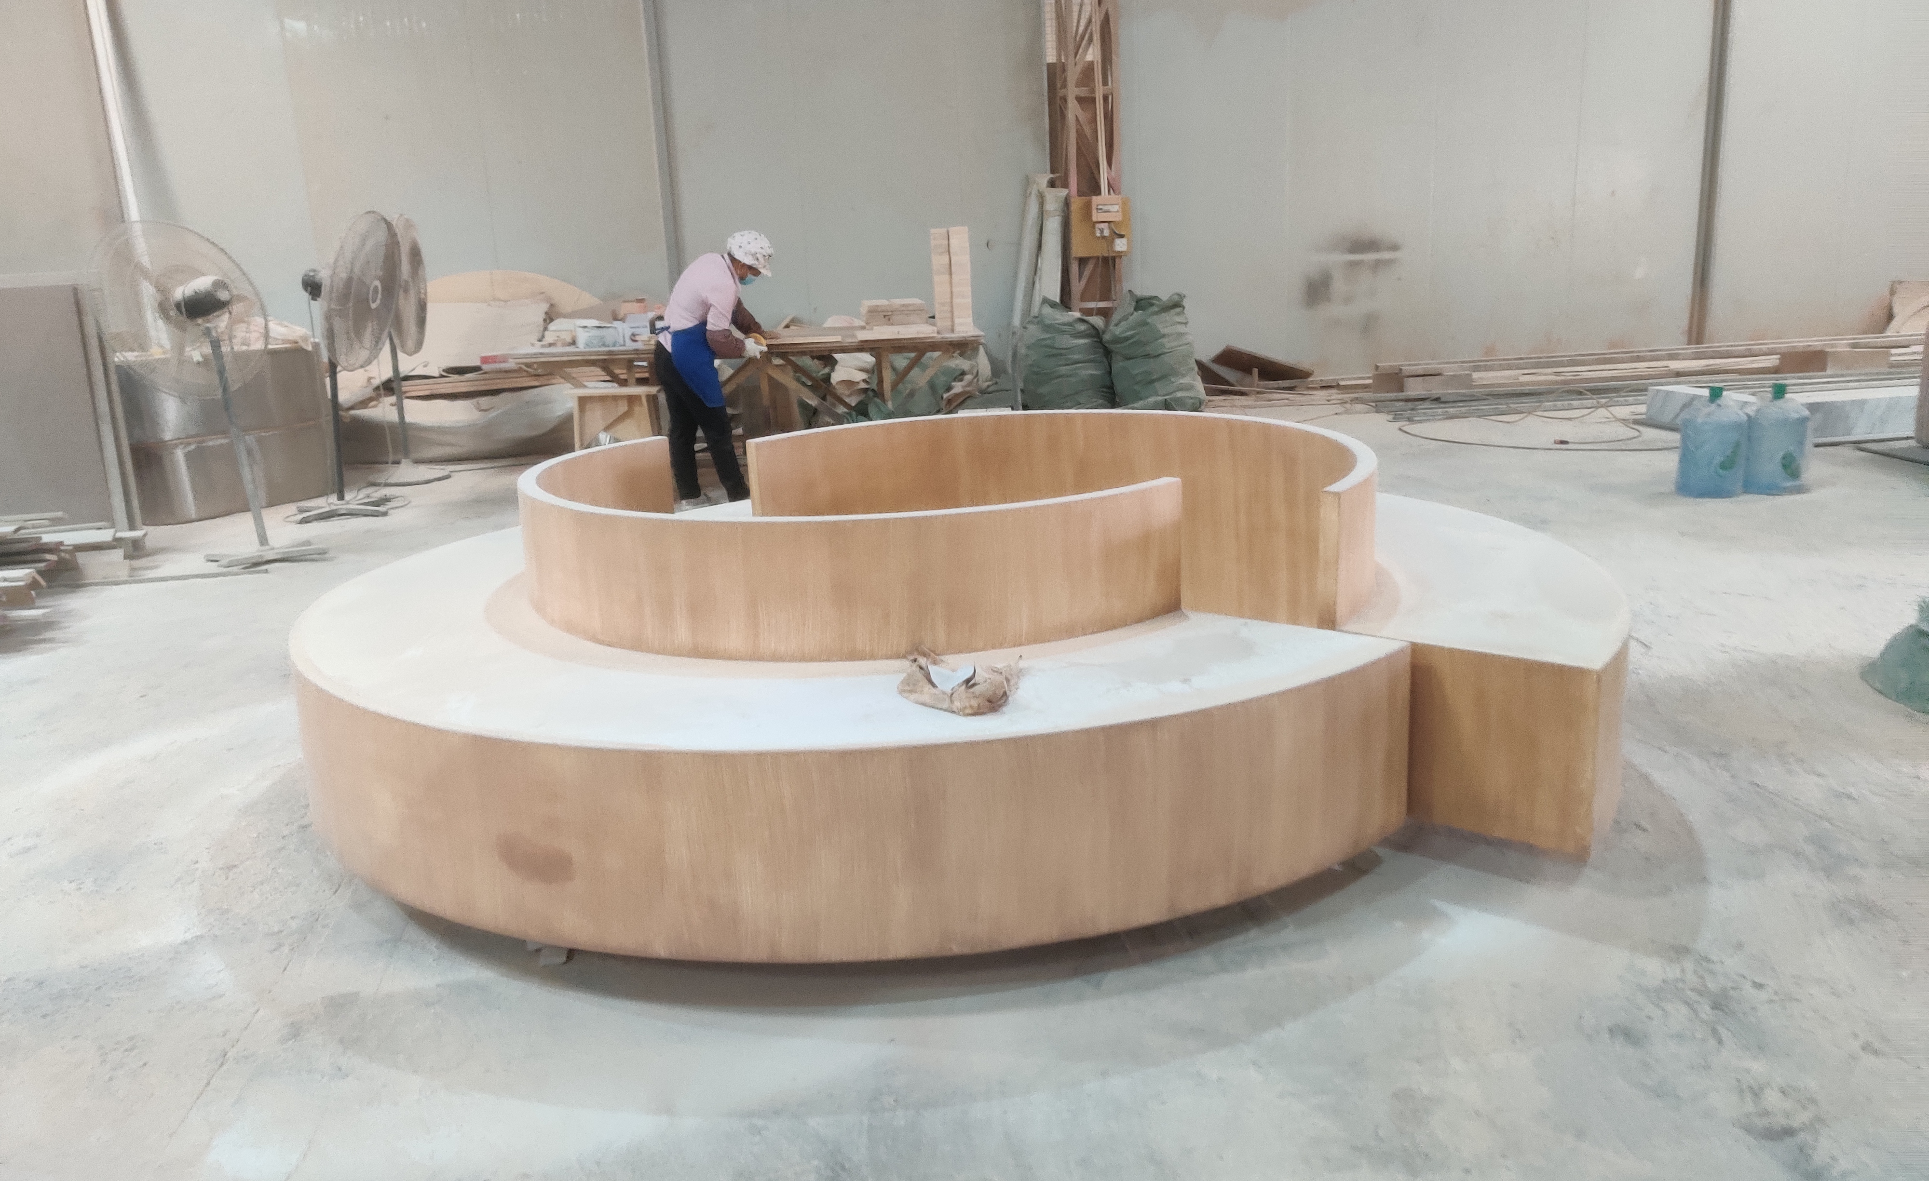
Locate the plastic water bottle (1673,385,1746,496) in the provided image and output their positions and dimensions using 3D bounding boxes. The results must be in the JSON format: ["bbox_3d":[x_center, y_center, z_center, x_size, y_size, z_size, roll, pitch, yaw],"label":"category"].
[{"bbox_3d":[3.424,-0.669,6.872,0.280,0.450,0.280,4,15,26],"label":"plastic water bottle"}]

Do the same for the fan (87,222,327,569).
[{"bbox_3d":[-3.312,-0.876,6.787,0.750,1.500,0.830,4,15,25],"label":"fan"}]

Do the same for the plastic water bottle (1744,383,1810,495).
[{"bbox_3d":[3.724,-0.700,6.862,0.270,0.490,0.270,5,16,28],"label":"plastic water bottle"}]

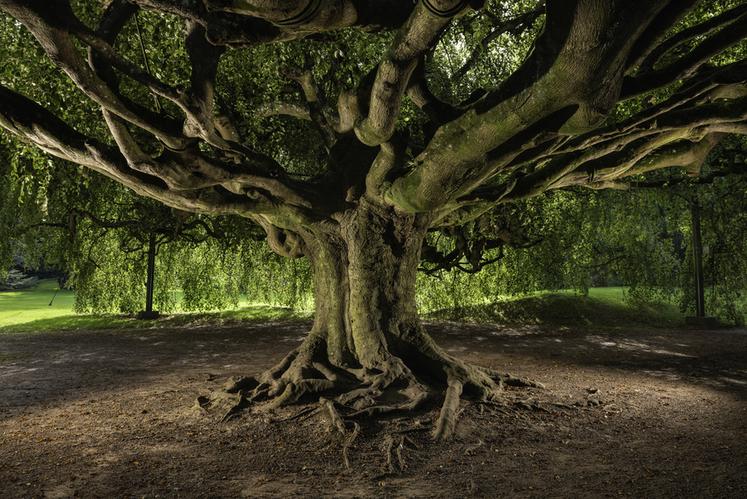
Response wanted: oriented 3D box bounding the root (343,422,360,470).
[{"bbox_3d":[-0.170,1.560,4.430,0.160,0.160,0.800,0,-3,0],"label":"root"}]

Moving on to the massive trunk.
[{"bbox_3d":[0.100,0.500,5.850,3.150,2.050,2.500,0,-2,0],"label":"massive trunk"}]

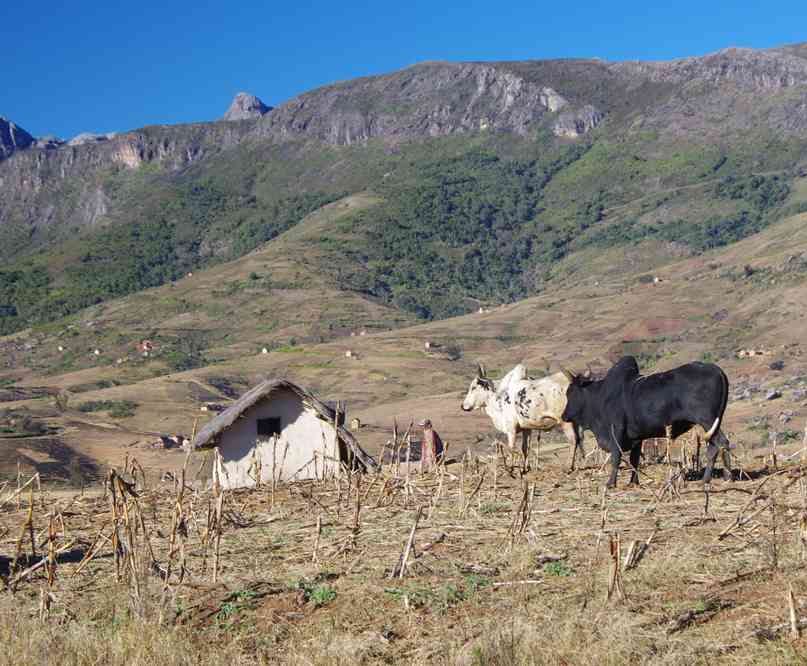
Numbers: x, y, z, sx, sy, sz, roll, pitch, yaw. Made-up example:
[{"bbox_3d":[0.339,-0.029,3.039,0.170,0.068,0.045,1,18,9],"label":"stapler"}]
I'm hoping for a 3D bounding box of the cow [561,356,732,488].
[{"bbox_3d":[2.702,0.990,25.300,1.850,1.450,0.580,0,0,-10],"label":"cow"}]

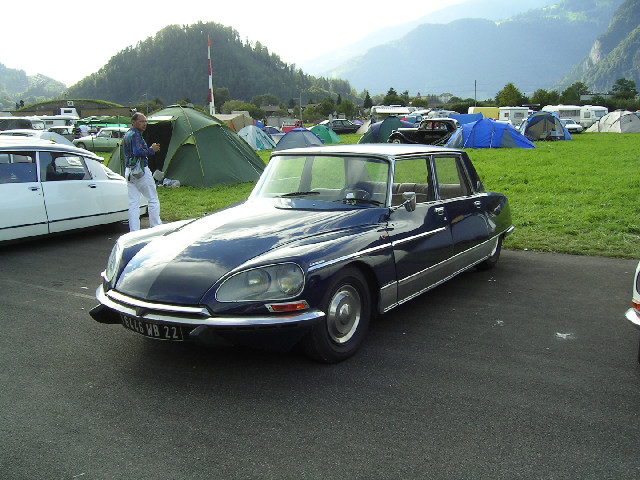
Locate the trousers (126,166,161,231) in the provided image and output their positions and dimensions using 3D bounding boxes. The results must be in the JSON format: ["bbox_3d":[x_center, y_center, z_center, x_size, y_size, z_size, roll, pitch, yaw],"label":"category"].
[{"bbox_3d":[-2.588,-0.582,9.789,0.480,0.980,0.380,-4,10,-16],"label":"trousers"}]

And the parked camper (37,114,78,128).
[{"bbox_3d":[-26.425,-11.077,67.003,5.300,2.750,2.200,1,10,11],"label":"parked camper"}]

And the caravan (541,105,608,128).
[{"bbox_3d":[25.996,-12.299,67.988,6.400,2.700,2.300,3,11,20],"label":"caravan"}]

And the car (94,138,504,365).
[{"bbox_3d":[0.288,-0.179,6.064,1.800,1.410,4.850,6,12,34],"label":"car"}]

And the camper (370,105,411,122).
[{"bbox_3d":[6.560,-10.839,61.069,5.500,3.000,2.300,2,11,17],"label":"camper"}]

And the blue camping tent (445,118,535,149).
[{"bbox_3d":[9.438,-5.961,37.061,4.700,1.650,2.400,-2,10,-6],"label":"blue camping tent"}]

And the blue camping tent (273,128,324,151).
[{"bbox_3d":[-1.103,-5.356,35.811,2.900,1.300,2.400,-1,10,0],"label":"blue camping tent"}]

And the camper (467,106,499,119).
[{"bbox_3d":[16.660,-11.939,67.003,5.200,2.700,2.100,-5,11,-20],"label":"camper"}]

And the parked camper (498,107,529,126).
[{"bbox_3d":[19.193,-11.815,66.018,2.200,2.700,4.800,-4,10,-14],"label":"parked camper"}]

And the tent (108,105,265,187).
[{"bbox_3d":[-3.724,-2.685,18.705,3.600,2.100,2.800,5,12,33],"label":"tent"}]

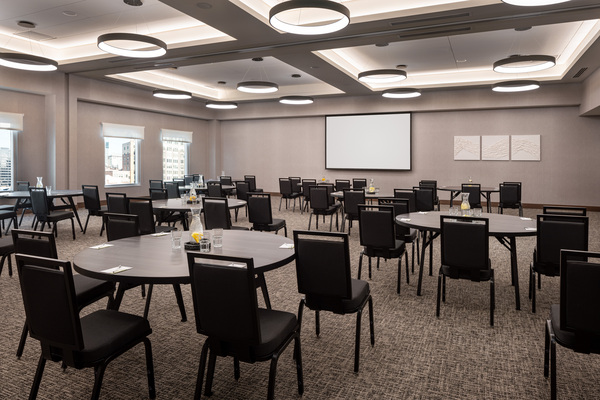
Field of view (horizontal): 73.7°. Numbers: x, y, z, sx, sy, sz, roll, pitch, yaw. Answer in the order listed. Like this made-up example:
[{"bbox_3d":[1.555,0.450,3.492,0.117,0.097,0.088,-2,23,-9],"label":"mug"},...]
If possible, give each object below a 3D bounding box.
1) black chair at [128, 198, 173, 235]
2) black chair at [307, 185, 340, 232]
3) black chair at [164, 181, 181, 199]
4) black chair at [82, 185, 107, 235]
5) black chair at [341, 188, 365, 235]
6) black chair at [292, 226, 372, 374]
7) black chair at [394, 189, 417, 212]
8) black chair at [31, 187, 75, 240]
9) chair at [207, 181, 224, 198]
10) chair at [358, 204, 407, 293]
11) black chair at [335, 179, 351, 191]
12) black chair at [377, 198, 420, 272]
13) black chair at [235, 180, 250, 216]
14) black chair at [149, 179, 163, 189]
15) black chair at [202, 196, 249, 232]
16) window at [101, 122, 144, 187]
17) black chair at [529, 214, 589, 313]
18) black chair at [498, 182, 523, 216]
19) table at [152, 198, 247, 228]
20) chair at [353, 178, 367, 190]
[{"bbox_3d":[-1.871,0.419,5.139,0.460,0.900,0.550,2,6,20],"label":"black chair"},{"bbox_3d":[0.461,0.162,7.843,0.460,0.900,0.550,2,6,23],"label":"black chair"},{"bbox_3d":[-2.670,0.065,8.894,0.470,0.915,0.535,2,6,26],"label":"black chair"},{"bbox_3d":[-3.751,0.184,7.572,0.460,0.900,0.550,2,6,22],"label":"black chair"},{"bbox_3d":[1.015,0.244,6.992,0.460,0.900,0.550,2,6,24],"label":"black chair"},{"bbox_3d":[0.246,0.651,2.881,0.470,0.915,0.535,2,5,25],"label":"black chair"},{"bbox_3d":[1.852,0.261,6.829,0.460,0.900,0.550,3,6,26],"label":"black chair"},{"bbox_3d":[-4.269,0.247,6.908,0.460,0.900,0.550,2,6,21],"label":"black chair"},{"bbox_3d":[-1.748,0.061,8.935,0.470,0.915,0.535,2,6,25],"label":"chair"},{"bbox_3d":[0.917,0.499,4.365,0.460,0.900,0.550,3,6,30],"label":"chair"},{"bbox_3d":[1.159,-0.038,9.945,0.470,0.915,0.535,2,6,26],"label":"black chair"},{"bbox_3d":[1.278,0.424,5.206,0.470,0.915,0.535,2,6,25],"label":"black chair"},{"bbox_3d":[-1.173,0.032,9.231,0.470,0.915,0.535,2,6,26],"label":"black chair"},{"bbox_3d":[-3.569,-0.059,10.495,0.460,0.900,0.550,2,6,21],"label":"black chair"},{"bbox_3d":[-0.991,0.407,5.413,0.460,0.900,0.550,2,6,23],"label":"black chair"},{"bbox_3d":[-5.800,-1.476,13.120,0.140,1.970,1.450,2,6,26],"label":"window"},{"bbox_3d":[2.344,0.566,3.602,0.460,0.900,0.550,3,6,33],"label":"black chair"},{"bbox_3d":[4.403,0.109,8.438,0.460,0.900,0.550,2,6,23],"label":"black chair"},{"bbox_3d":[-1.550,0.424,6.053,1.494,0.750,1.494,0,5,0],"label":"table"},{"bbox_3d":[1.724,-0.120,10.974,0.460,0.900,0.550,2,6,26],"label":"chair"}]

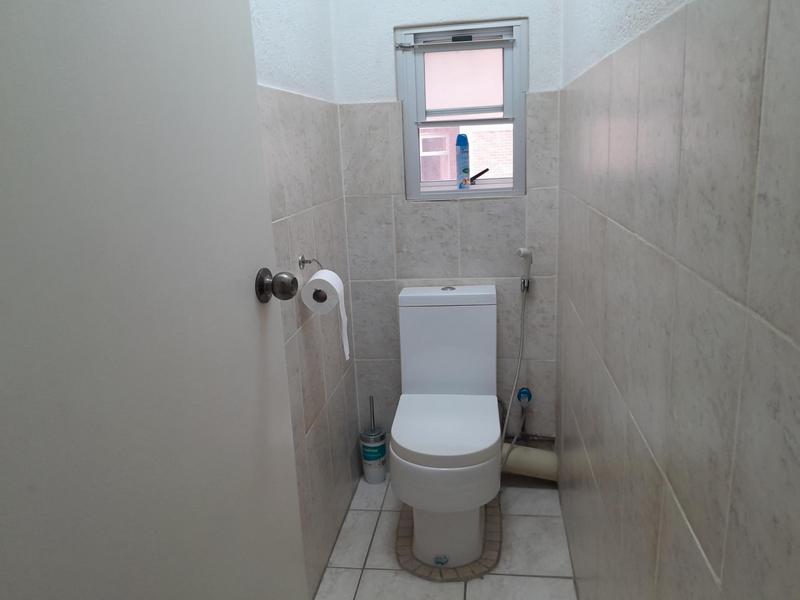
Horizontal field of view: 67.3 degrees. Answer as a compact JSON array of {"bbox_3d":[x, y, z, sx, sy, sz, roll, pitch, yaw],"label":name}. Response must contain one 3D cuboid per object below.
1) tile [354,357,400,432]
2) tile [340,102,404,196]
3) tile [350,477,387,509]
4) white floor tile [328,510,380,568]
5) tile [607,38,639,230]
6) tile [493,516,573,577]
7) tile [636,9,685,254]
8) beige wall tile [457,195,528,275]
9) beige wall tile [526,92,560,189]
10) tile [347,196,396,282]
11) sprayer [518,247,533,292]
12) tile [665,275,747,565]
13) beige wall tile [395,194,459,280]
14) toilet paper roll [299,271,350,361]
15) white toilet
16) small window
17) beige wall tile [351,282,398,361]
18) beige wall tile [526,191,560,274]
[{"bbox_3d":[-0.082,0.406,2.506,0.194,0.334,0.010,-1,15,8],"label":"tile"},{"bbox_3d":[-0.104,-0.569,2.272,0.241,0.335,0.010,-1,14,8],"label":"tile"},{"bbox_3d":[-0.119,0.800,2.485,0.113,0.010,0.253,-1,14,8],"label":"tile"},{"bbox_3d":[-0.159,0.864,2.180,0.123,0.010,0.329,-1,15,8],"label":"white floor tile"},{"bbox_3d":[0.442,-0.317,1.178,0.010,0.335,0.247,-1,14,8],"label":"tile"},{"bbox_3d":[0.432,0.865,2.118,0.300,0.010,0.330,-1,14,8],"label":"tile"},{"bbox_3d":[0.401,-0.249,0.928,0.010,0.339,0.242,-1,15,8],"label":"tile"},{"bbox_3d":[0.351,-0.246,2.271,0.250,0.328,0.010,-1,15,8],"label":"beige wall tile"},{"bbox_3d":[0.516,-0.571,2.161,0.116,0.339,0.010,-1,15,8],"label":"beige wall tile"},{"bbox_3d":[-0.113,-0.242,2.359,0.189,0.332,0.010,-1,14,8],"label":"tile"},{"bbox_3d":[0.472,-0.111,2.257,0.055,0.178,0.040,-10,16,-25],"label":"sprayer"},{"bbox_3d":[0.382,0.140,0.760,0.010,0.328,0.235,-1,15,8],"label":"tile"},{"bbox_3d":[0.104,-0.243,2.308,0.250,0.328,0.010,-1,15,8],"label":"beige wall tile"},{"bbox_3d":[-0.213,0.051,1.754,0.115,0.260,0.100,-1,15,8],"label":"toilet paper roll"},{"bbox_3d":[0.174,0.432,2.145,0.360,0.840,0.605,-1,14,8],"label":"white toilet"},{"bbox_3d":[0.231,-0.686,2.209,0.468,0.607,0.070,-1,14,8],"label":"small window"},{"bbox_3d":[-0.096,0.082,2.442,0.189,0.332,0.010,-1,14,8],"label":"beige wall tile"},{"bbox_3d":[0.532,-0.248,2.244,0.116,0.328,0.010,-1,15,8],"label":"beige wall tile"}]

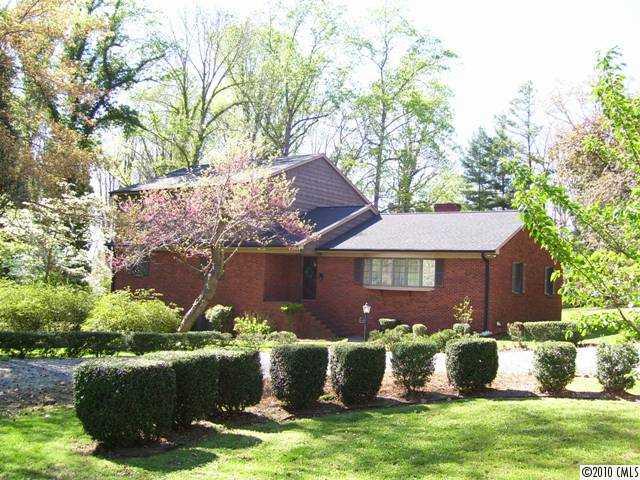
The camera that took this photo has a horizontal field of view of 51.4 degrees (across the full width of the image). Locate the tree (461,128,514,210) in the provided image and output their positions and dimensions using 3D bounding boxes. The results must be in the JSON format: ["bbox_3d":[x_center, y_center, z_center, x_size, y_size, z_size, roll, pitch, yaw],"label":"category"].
[{"bbox_3d":[13.841,-2.066,55.000,4.700,14.200,4.700,0,-1,0],"label":"tree"}]

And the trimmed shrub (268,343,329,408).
[{"bbox_3d":[-0.282,1.870,9.151,0.768,0.848,0.768,2,-3,0],"label":"trimmed shrub"}]

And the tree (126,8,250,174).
[{"bbox_3d":[-11.031,-6.588,55.000,10.300,24.600,10.000,2,-3,0],"label":"tree"}]

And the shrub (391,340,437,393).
[{"bbox_3d":[1.518,2.060,10.807,0.707,0.818,0.707,2,-3,0],"label":"shrub"}]

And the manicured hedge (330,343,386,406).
[{"bbox_3d":[0.549,1.921,9.494,0.747,0.858,0.747,2,-3,0],"label":"manicured hedge"}]

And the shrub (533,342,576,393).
[{"bbox_3d":[4.039,2.203,11.463,0.727,0.828,0.727,2,-3,0],"label":"shrub"}]

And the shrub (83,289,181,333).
[{"bbox_3d":[-6.514,2.783,23.000,3.200,2.000,2.800,0,-1,-20],"label":"shrub"}]

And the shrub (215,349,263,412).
[{"bbox_3d":[-1.422,2.316,11.200,0.900,0.930,0.850,0,-1,-15],"label":"shrub"}]

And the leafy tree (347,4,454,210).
[{"bbox_3d":[6.531,-6.636,54.000,8.400,23.300,8.000,0,-1,0],"label":"leafy tree"}]

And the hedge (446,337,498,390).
[{"bbox_3d":[2.979,2.410,13.000,0.880,0.930,0.800,0,-1,-12],"label":"hedge"}]

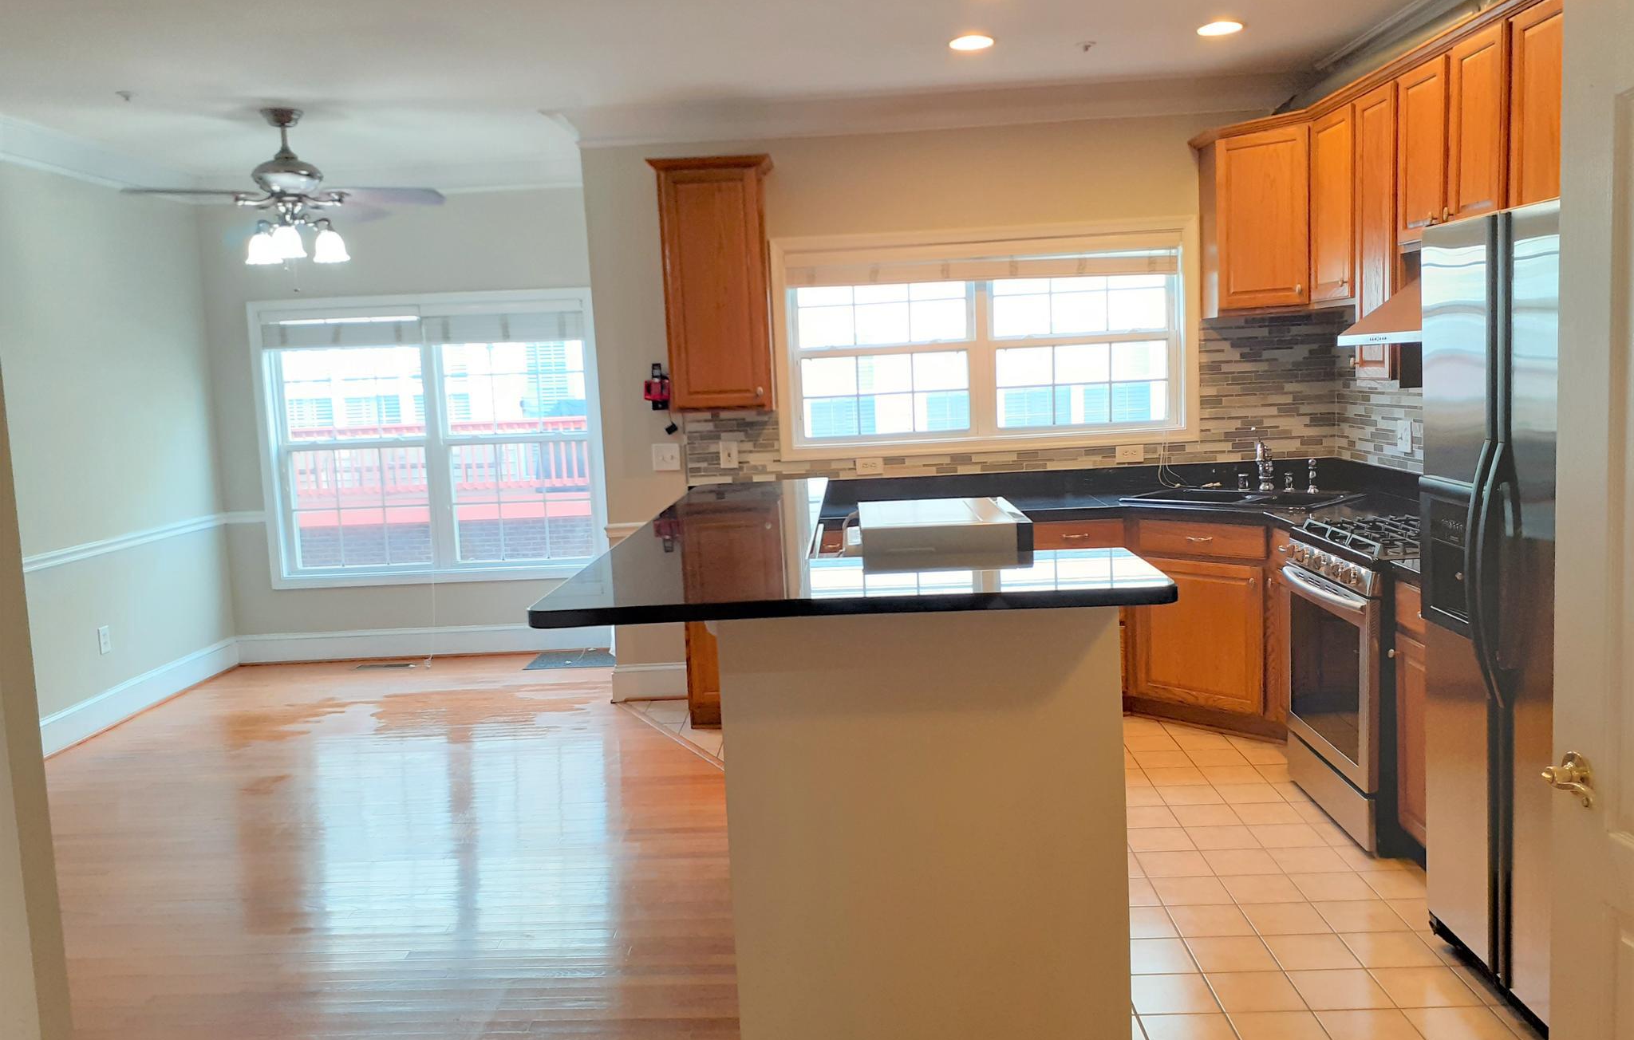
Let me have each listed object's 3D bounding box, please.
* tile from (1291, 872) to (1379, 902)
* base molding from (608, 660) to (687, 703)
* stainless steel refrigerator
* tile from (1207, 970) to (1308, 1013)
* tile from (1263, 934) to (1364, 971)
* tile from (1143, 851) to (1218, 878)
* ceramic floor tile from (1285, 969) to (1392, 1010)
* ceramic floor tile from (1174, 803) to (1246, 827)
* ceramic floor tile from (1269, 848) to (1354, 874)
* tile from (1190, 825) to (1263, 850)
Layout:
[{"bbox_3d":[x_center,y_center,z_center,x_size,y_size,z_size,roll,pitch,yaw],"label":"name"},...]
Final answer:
[{"bbox_3d":[1.482,1.056,3.654,0.199,0.010,0.199,-2,6,3],"label":"tile"},{"bbox_3d":[-0.752,0.759,5.927,0.410,0.168,0.020,-2,7,2],"label":"base molding"},{"bbox_3d":[1.834,0.230,2.746,0.760,1.790,0.890,-2,7,2],"label":"stainless steel refrigerator"},{"bbox_3d":[1.066,1.150,3.100,0.200,0.010,0.200,-2,6,2],"label":"tile"},{"bbox_3d":[1.256,1.101,3.236,0.197,0.010,0.192,-2,7,2],"label":"tile"},{"bbox_3d":[1.087,1.050,3.872,0.199,0.010,0.199,-2,6,3],"label":"tile"},{"bbox_3d":[1.278,1.152,3.114,0.200,0.010,0.200,-2,7,2],"label":"ceramic floor tile"},{"bbox_3d":[1.306,0.996,4.267,0.199,0.010,0.199,-2,6,3],"label":"ceramic floor tile"},{"bbox_3d":[1.490,1.033,3.854,0.199,0.010,0.199,-2,6,3],"label":"ceramic floor tile"},{"bbox_3d":[1.306,1.025,4.099,0.200,0.010,0.200,-2,6,2],"label":"tile"}]

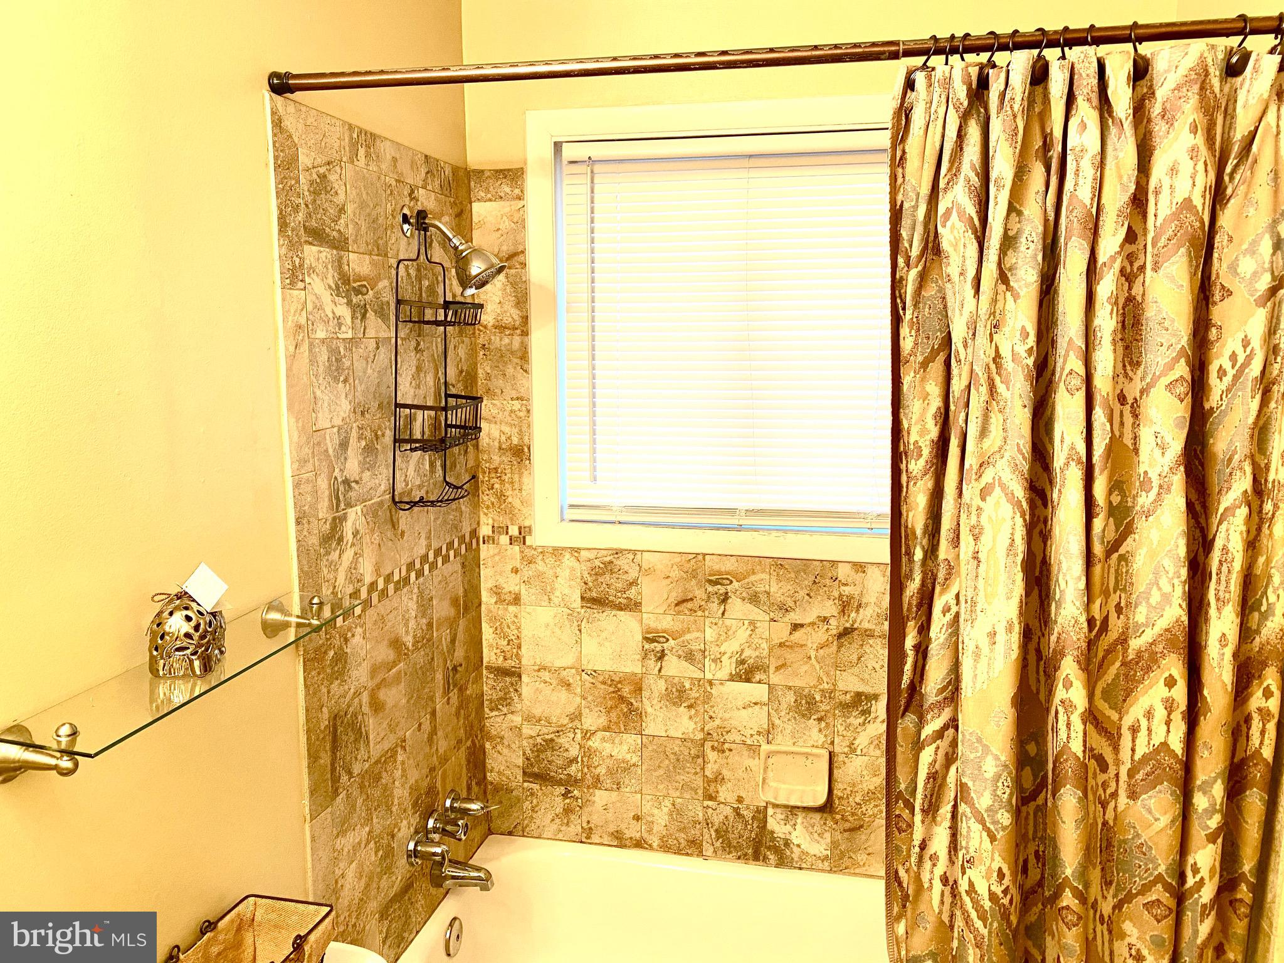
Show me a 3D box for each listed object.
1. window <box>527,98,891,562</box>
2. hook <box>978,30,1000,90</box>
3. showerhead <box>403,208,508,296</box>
[{"bbox_3d":[0.230,-0.335,2.217,0.995,1.023,0.085,2,9,12],"label":"window"},{"bbox_3d":[0.464,-0.563,1.298,0.030,0.072,0.038,-3,9,-17],"label":"hook"},{"bbox_3d":[-0.374,-0.465,1.946,0.214,0.181,0.108,2,9,12],"label":"showerhead"}]

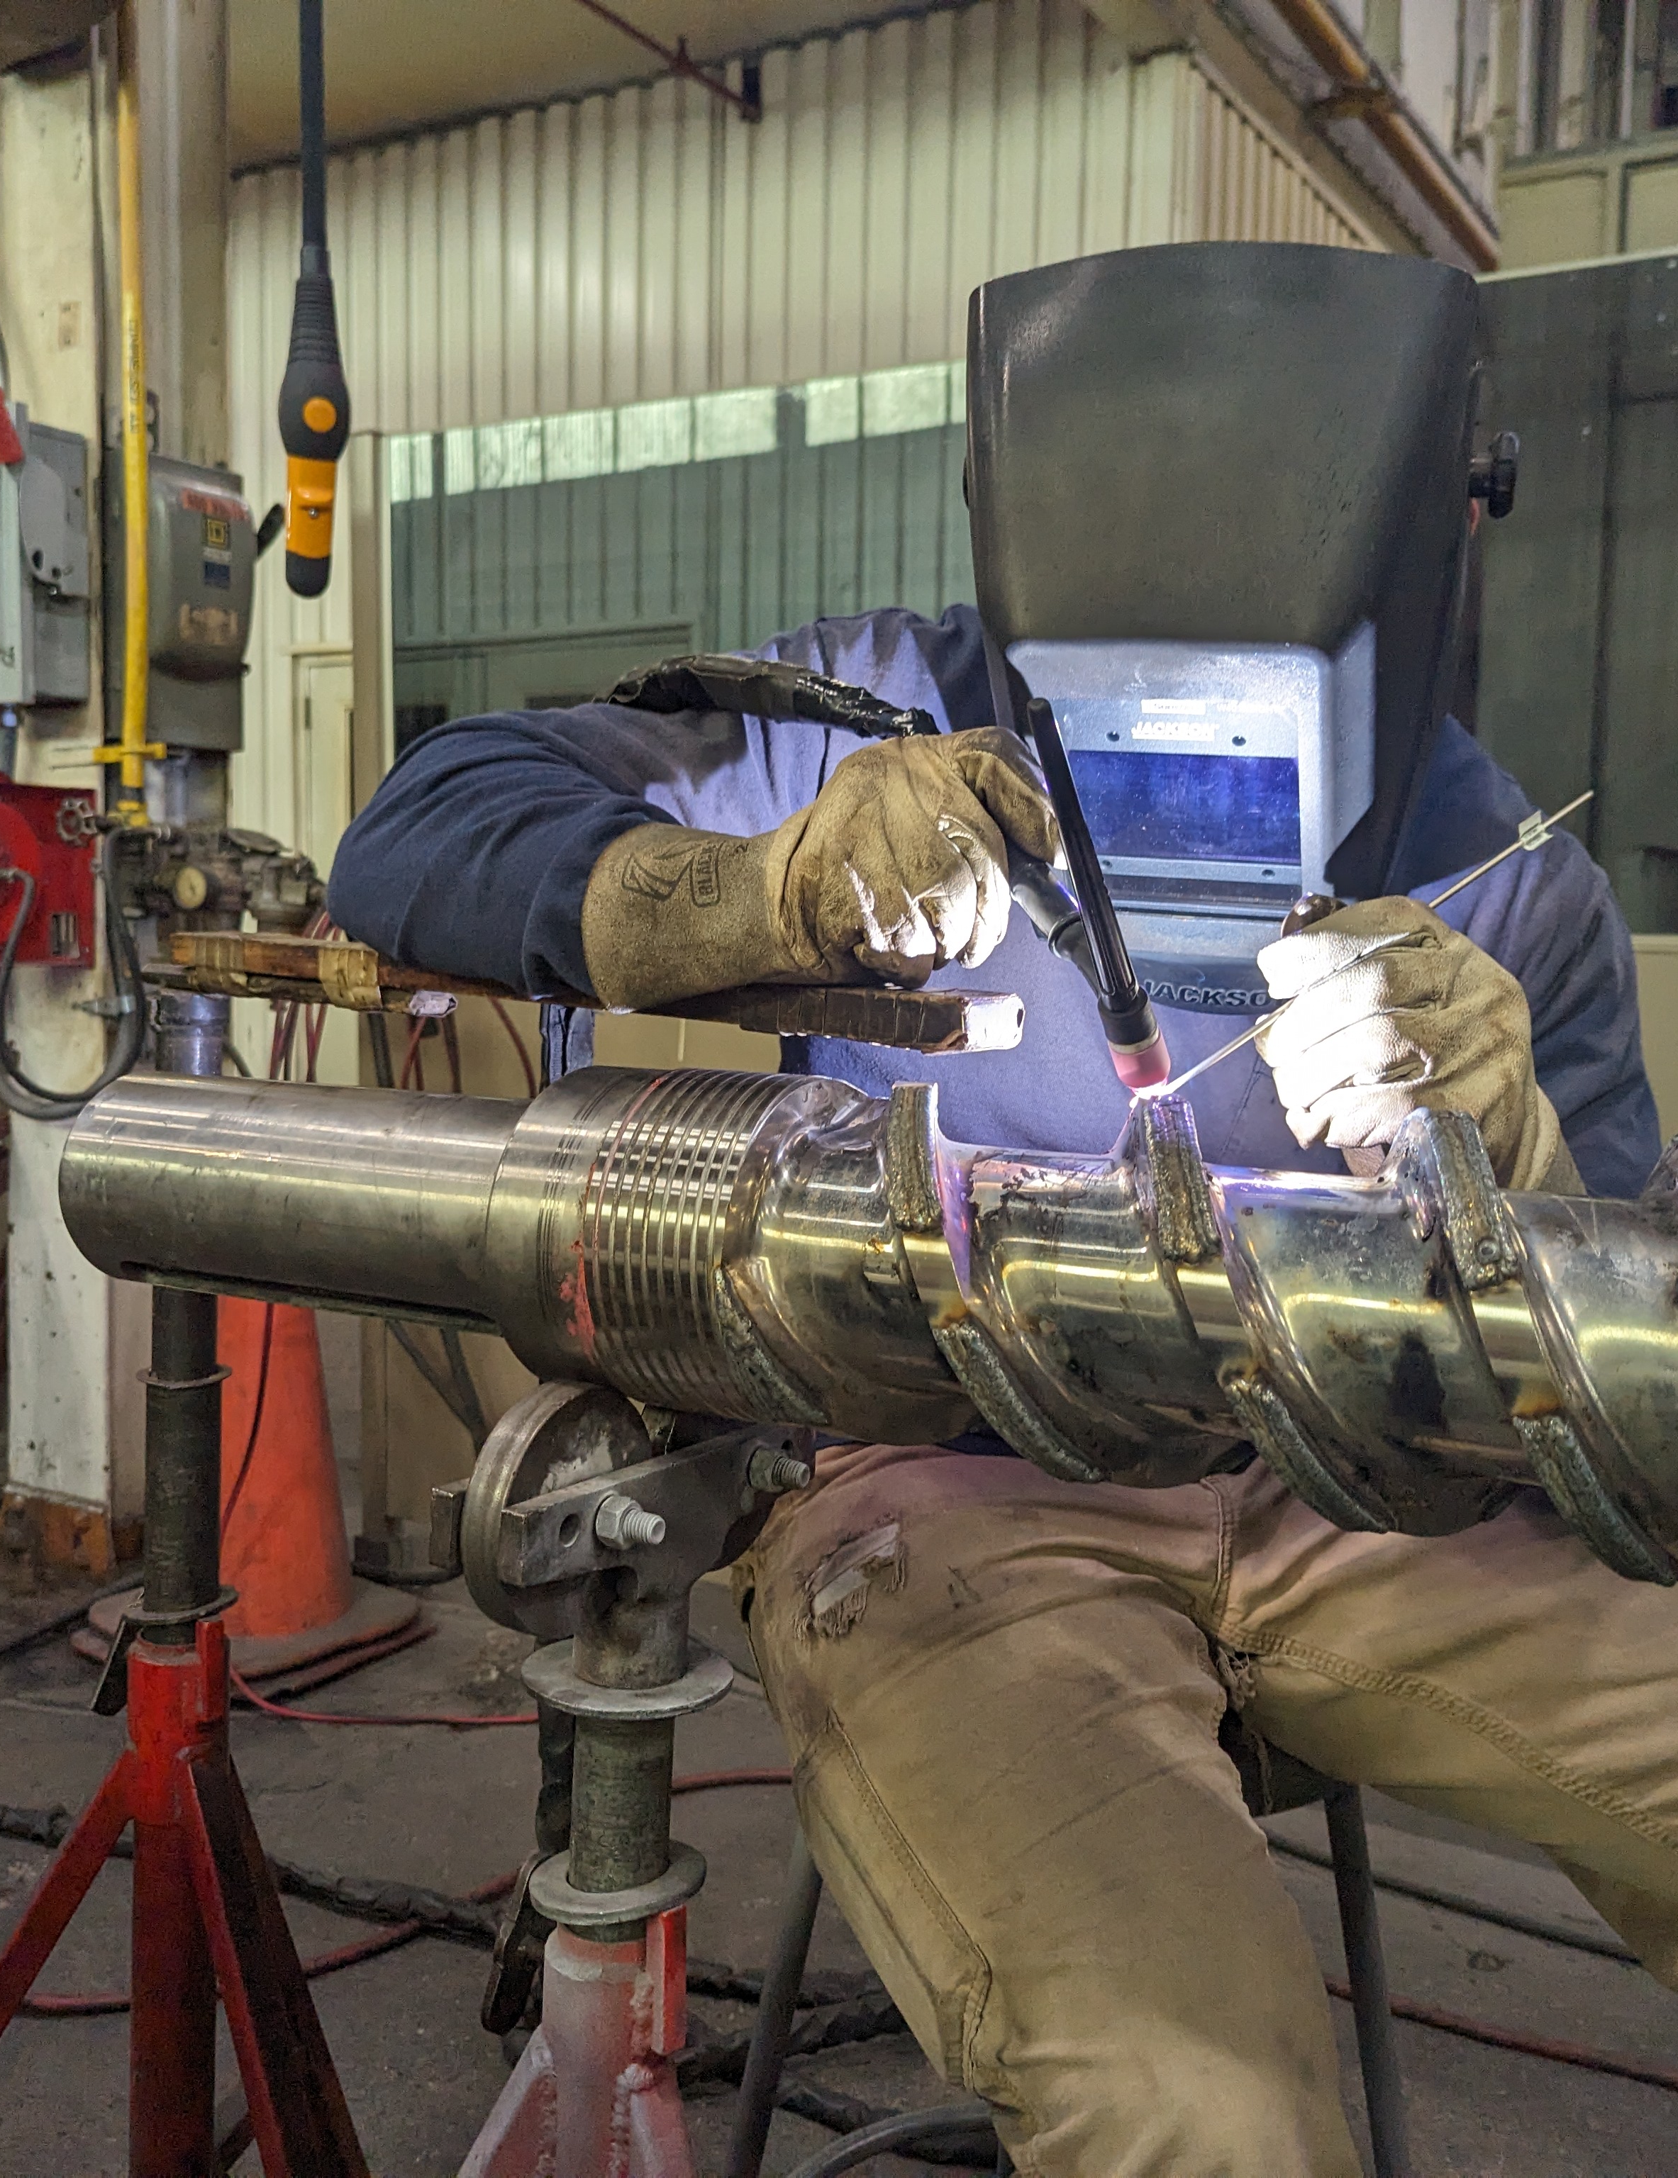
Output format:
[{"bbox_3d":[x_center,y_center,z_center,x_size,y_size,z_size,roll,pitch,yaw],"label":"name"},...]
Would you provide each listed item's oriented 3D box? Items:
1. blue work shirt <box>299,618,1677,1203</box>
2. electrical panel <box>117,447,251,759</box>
[{"bbox_3d":[0.090,-0.045,1.130,0.710,0.480,0.400,1,4,7],"label":"blue work shirt"},{"bbox_3d":[-1.002,-0.723,3.002,0.129,0.424,0.242,3,5,29],"label":"electrical panel"}]

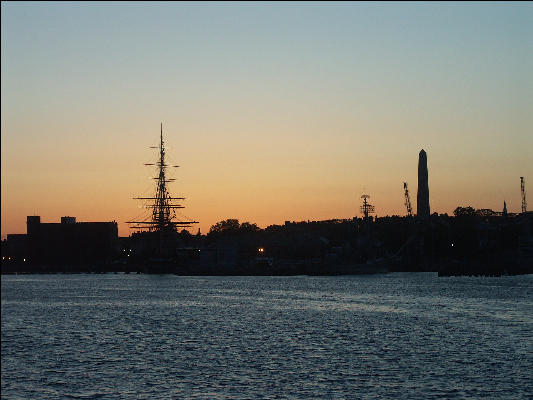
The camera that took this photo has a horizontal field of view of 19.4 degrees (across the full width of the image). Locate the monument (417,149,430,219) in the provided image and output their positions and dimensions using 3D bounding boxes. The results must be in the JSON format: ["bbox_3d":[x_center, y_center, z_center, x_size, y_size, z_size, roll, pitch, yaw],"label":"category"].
[{"bbox_3d":[119.252,-4.609,1180.000,9.300,67.400,9.300,0,-2,-15],"label":"monument"}]

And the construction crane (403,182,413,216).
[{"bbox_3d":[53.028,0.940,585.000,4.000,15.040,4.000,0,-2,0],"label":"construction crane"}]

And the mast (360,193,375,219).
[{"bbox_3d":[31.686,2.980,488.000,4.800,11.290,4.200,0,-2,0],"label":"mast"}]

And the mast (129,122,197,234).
[{"bbox_3d":[-42.991,-7.751,643.000,29.500,48.160,18.000,0,-2,0],"label":"mast"}]

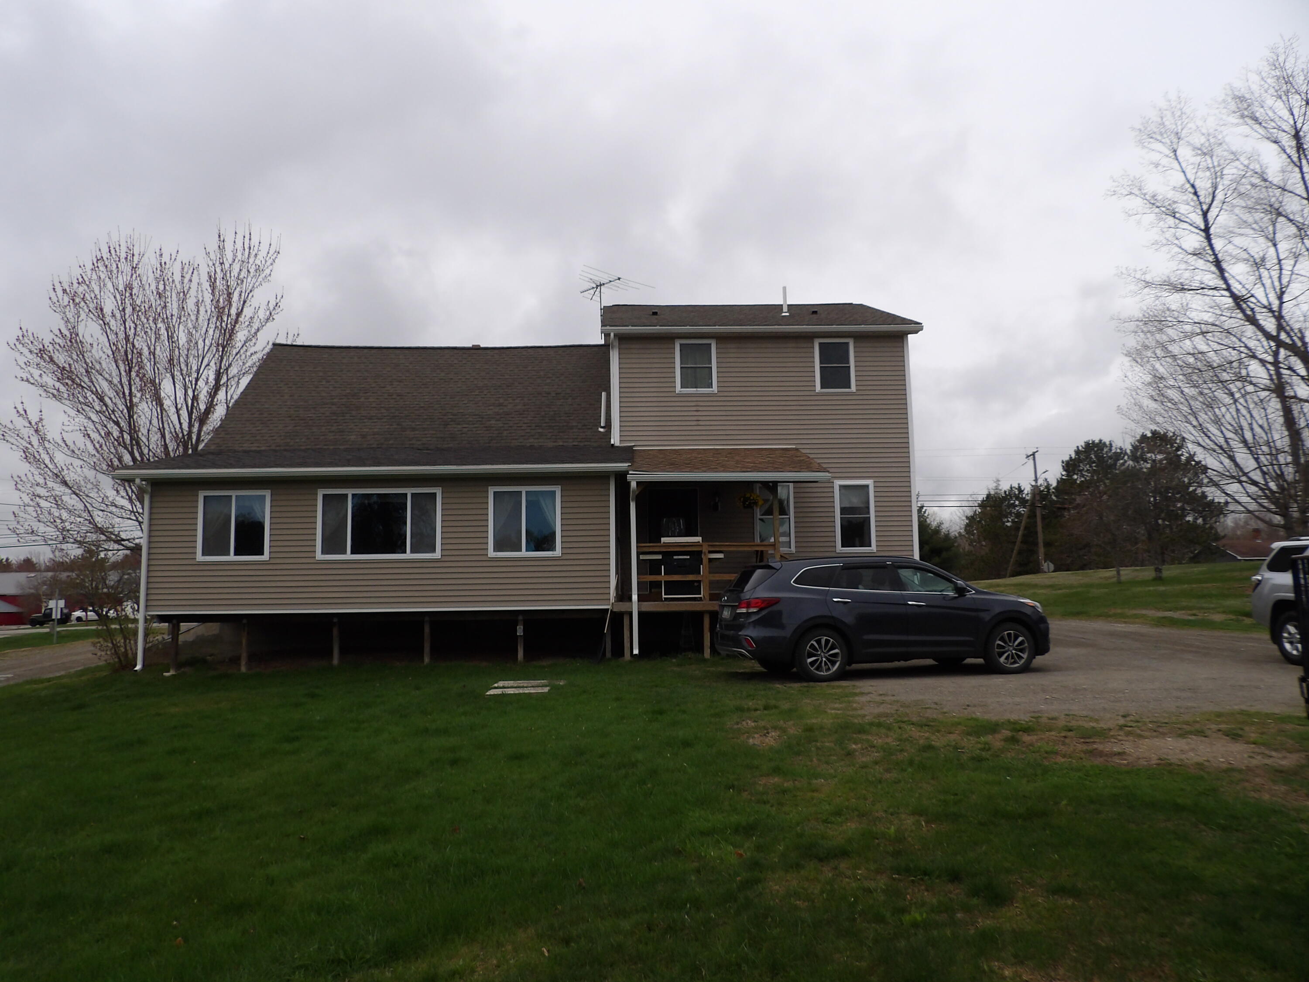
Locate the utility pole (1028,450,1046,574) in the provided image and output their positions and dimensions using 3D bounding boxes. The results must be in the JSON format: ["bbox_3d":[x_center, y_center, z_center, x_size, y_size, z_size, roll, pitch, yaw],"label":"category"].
[{"bbox_3d":[28.337,2.242,66.647,0.800,10.767,2.200,1,-6,-18],"label":"utility pole"}]

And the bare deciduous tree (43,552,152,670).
[{"bbox_3d":[-9.970,2.093,16.232,2.150,2.078,2.100,-1,-6,-2],"label":"bare deciduous tree"}]

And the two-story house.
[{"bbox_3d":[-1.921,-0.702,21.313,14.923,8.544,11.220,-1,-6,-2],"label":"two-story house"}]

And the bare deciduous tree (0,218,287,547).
[{"bbox_3d":[-16.974,-2.255,30.803,10.600,14.274,10.300,-1,-6,-2],"label":"bare deciduous tree"}]

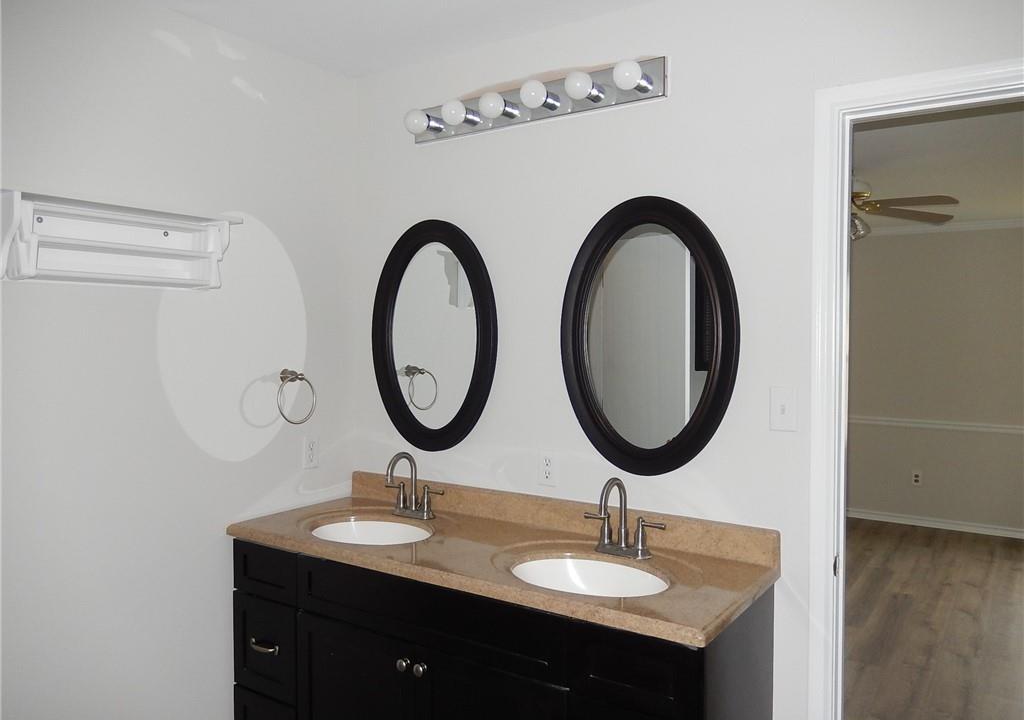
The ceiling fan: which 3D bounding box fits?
[{"bbox_3d":[1.985,-0.888,4.381,1.290,0.380,1.290,1,2,34],"label":"ceiling fan"}]

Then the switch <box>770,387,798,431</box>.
[{"bbox_3d":[0.703,0.127,1.907,0.071,0.115,0.015,1,2,34],"label":"switch"}]

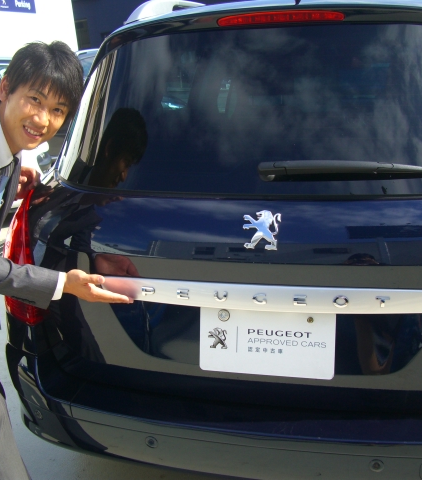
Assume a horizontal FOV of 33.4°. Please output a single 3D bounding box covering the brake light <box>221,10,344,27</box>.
[{"bbox_3d":[0.176,-0.562,1.780,0.320,0.034,0.040,2,11,12],"label":"brake light"}]

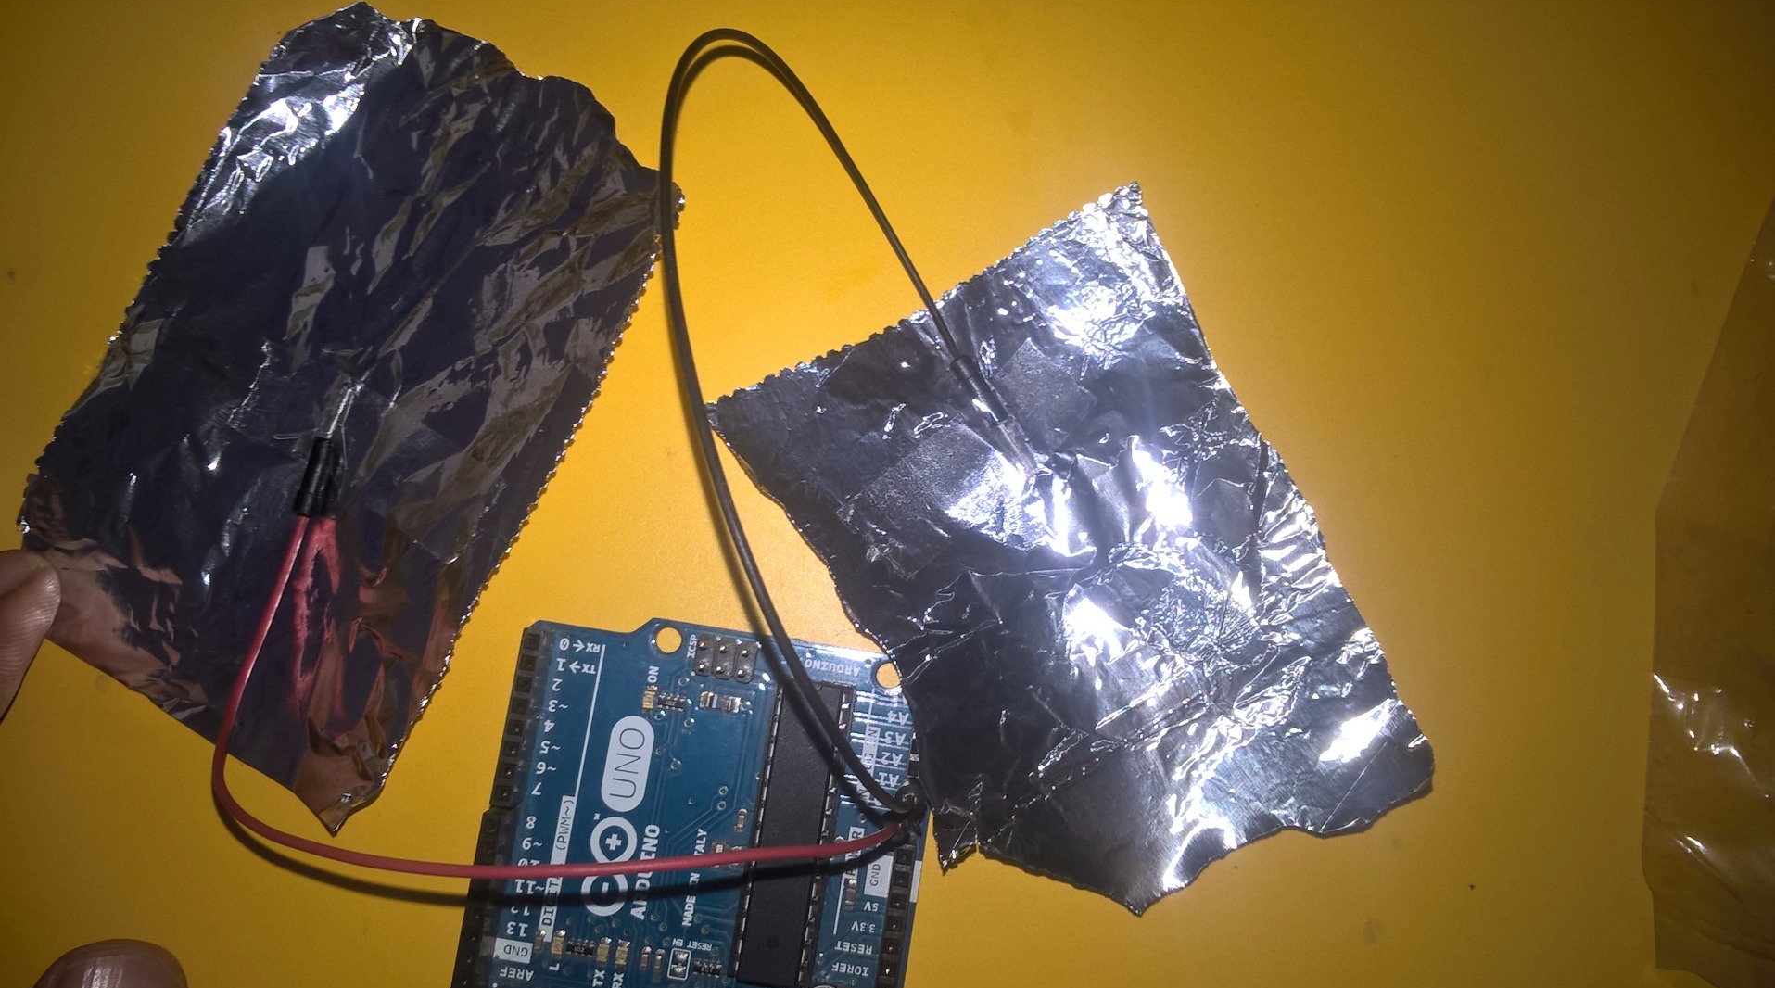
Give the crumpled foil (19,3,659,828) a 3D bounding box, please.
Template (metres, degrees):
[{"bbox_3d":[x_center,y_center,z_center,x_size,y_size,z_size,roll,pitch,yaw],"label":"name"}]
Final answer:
[{"bbox_3d":[-0.071,-0.013,0.178,0.058,0.010,0.097,27,84,1],"label":"crumpled foil"}]

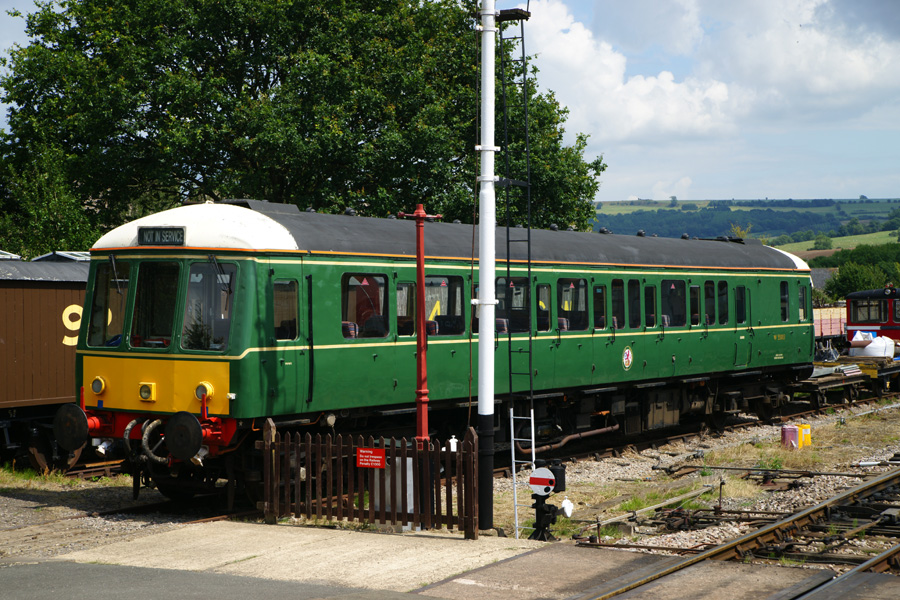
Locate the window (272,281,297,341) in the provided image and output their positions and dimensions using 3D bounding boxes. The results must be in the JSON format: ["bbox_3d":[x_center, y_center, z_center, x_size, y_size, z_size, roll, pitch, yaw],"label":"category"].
[{"bbox_3d":[-2.011,0.129,18.450,0.060,0.760,0.460,1,0,34],"label":"window"}]

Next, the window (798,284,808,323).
[{"bbox_3d":[7.806,0.082,33.100,0.060,0.770,0.480,1,0,34],"label":"window"}]

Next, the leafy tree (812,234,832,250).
[{"bbox_3d":[186.512,-28.852,750.000,8.800,7.400,8.500,0,0,0],"label":"leafy tree"}]

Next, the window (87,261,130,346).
[{"bbox_3d":[-4.263,0.056,18.750,0.730,1.090,0.060,0,-7,43],"label":"window"}]

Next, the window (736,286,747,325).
[{"bbox_3d":[5.723,0.100,29.541,0.060,0.748,0.487,0,0,34],"label":"window"}]

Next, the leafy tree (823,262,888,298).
[{"bbox_3d":[22.224,0.373,82.000,3.600,4.573,3.600,0,0,15],"label":"leafy tree"}]

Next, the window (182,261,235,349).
[{"bbox_3d":[-2.896,0.078,18.100,0.710,1.060,0.070,1,-8,29],"label":"window"}]

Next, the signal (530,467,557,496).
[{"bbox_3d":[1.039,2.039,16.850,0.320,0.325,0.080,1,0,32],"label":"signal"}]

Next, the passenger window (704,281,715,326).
[{"bbox_3d":[4.897,0.064,28.334,0.060,0.850,0.439,0,0,34],"label":"passenger window"}]

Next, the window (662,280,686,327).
[{"bbox_3d":[4.030,0.065,27.065,0.060,0.848,1.010,0,0,34],"label":"window"}]

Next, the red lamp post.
[{"bbox_3d":[-0.336,0.785,17.700,0.180,3.800,0.620,1,0,44],"label":"red lamp post"}]

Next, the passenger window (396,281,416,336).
[{"bbox_3d":[-0.598,0.130,20.296,0.060,0.738,0.451,0,0,34],"label":"passenger window"}]

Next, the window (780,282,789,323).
[{"bbox_3d":[6.986,0.034,31.388,0.060,0.849,0.462,0,0,34],"label":"window"}]

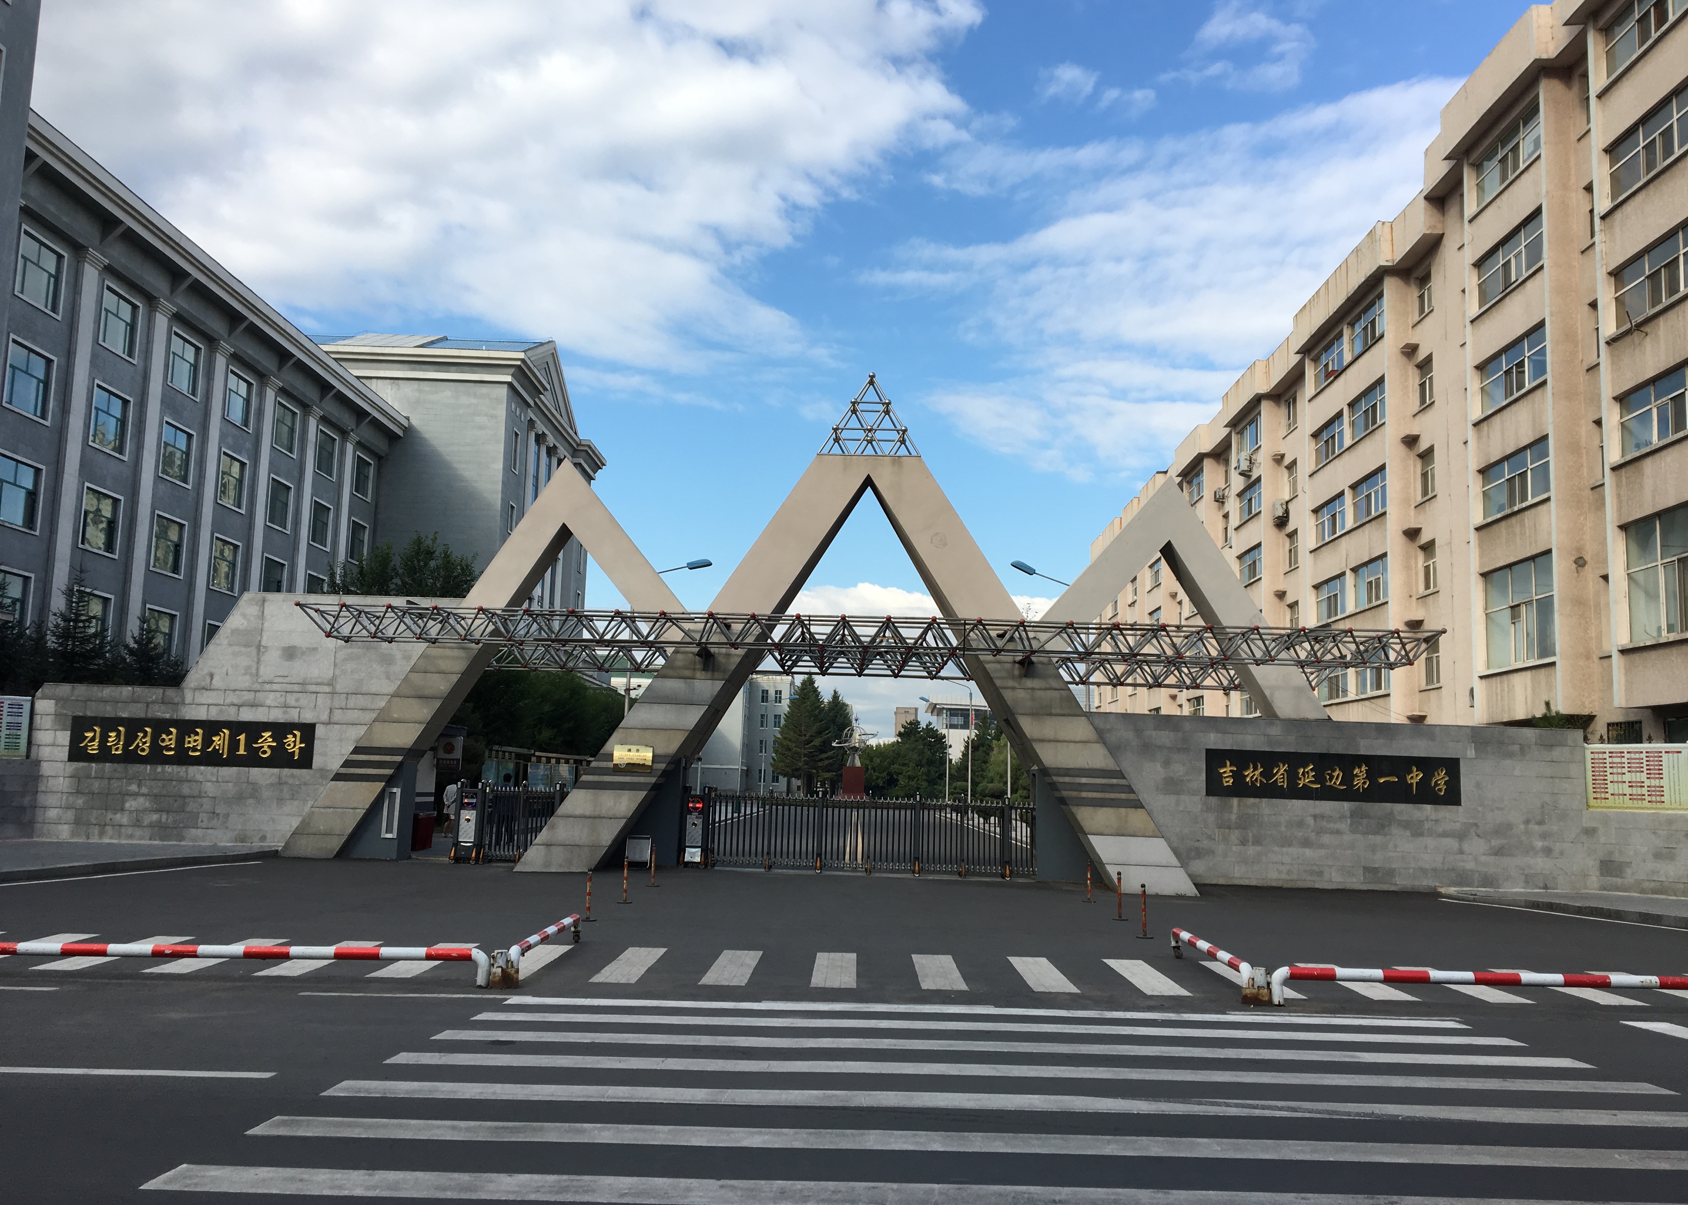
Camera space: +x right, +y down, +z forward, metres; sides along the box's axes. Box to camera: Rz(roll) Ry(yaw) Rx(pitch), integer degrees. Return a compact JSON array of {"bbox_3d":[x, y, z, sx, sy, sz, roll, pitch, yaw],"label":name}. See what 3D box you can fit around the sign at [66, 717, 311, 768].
[{"bbox_3d":[-13.271,2.859,28.783,4.990,0.920,0.100,2,-8,0],"label":"sign"}]

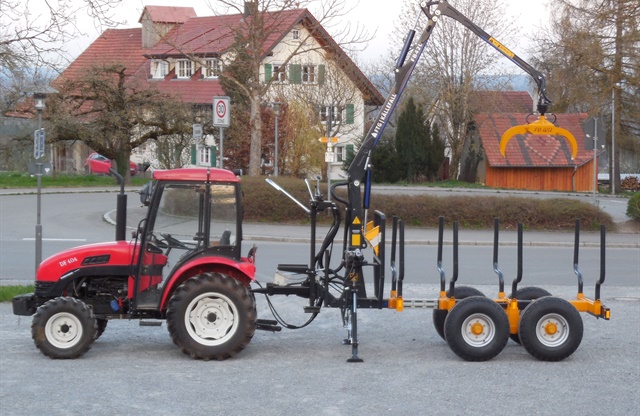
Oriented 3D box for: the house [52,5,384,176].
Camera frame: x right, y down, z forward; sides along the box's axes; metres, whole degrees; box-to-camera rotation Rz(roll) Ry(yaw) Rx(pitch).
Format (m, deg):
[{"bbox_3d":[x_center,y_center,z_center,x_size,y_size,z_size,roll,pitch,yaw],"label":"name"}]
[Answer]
[{"bbox_3d":[-8.092,-8.092,91.000,13.400,11.000,26.000,-2,4,-37],"label":"house"}]

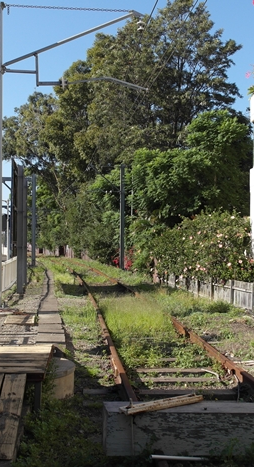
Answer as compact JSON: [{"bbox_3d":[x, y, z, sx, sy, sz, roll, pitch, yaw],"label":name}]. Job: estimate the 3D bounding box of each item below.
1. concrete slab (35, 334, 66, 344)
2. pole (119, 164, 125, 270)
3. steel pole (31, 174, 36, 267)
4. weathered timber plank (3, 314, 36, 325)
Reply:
[{"bbox_3d":[-1.463,2.016,11.200,0.530,0.060,0.850,0,-1,-3],"label":"concrete slab"},{"bbox_3d":[-0.289,-1.028,37.500,0.310,6.800,0.300,0,-1,-3],"label":"pole"},{"bbox_3d":[-7.210,-1.000,45.000,0.270,7.030,0.270,0,-1,-6],"label":"steel pole"},{"bbox_3d":[-2.320,1.900,12.700,0.640,0.060,0.950,0,-1,-7],"label":"weathered timber plank"}]

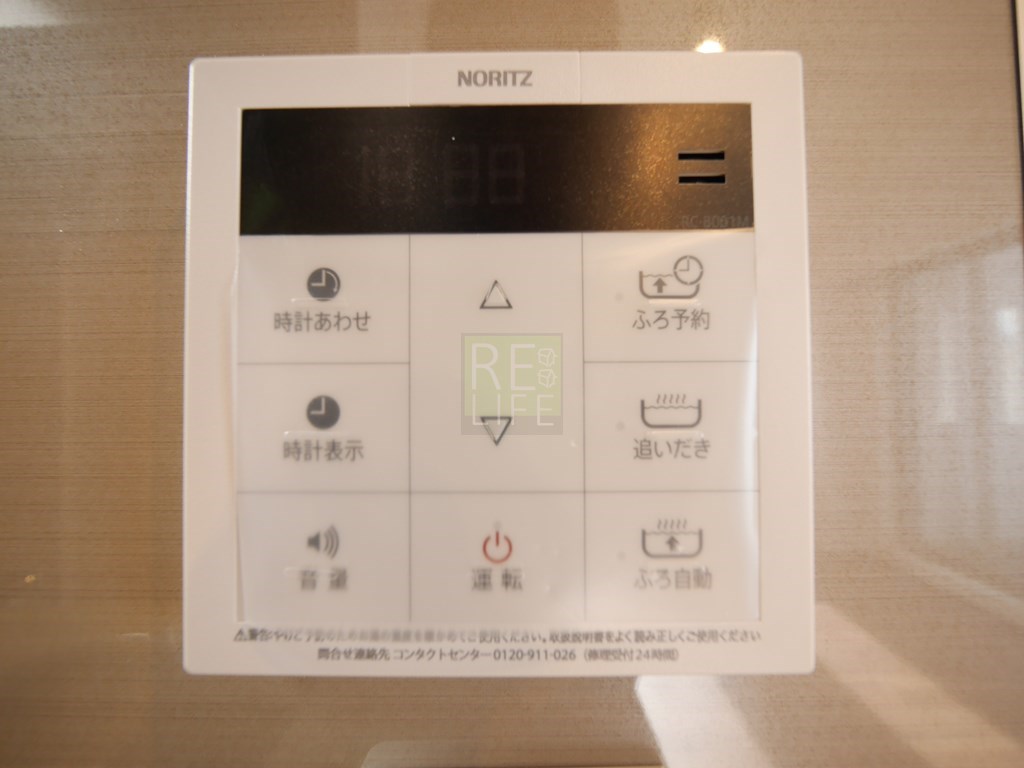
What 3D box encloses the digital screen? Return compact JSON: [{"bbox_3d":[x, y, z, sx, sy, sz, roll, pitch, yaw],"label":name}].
[{"bbox_3d":[-0.003,-0.042,0.084,0.100,0.025,0.006,0,-1,0],"label":"digital screen"}]

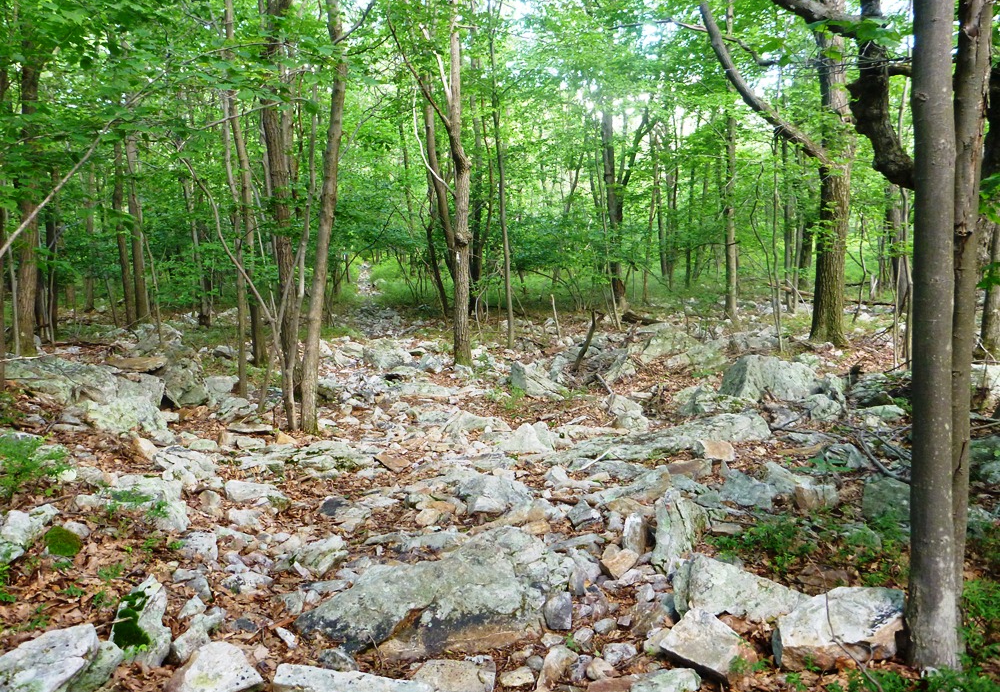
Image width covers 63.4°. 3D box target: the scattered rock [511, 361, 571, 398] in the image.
[{"bbox_3d":[0.438,0.380,9.063,0.570,0.380,0.420,-2,5,-20],"label":"scattered rock"}]

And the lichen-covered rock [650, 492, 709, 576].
[{"bbox_3d":[0.973,1.009,4.399,0.250,0.320,0.400,1,5,12],"label":"lichen-covered rock"}]

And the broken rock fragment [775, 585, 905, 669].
[{"bbox_3d":[1.349,1.128,3.255,0.440,0.190,0.320,0,5,-5],"label":"broken rock fragment"}]

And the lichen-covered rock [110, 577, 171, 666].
[{"bbox_3d":[-1.432,1.086,3.221,0.210,0.250,0.220,-2,5,-25],"label":"lichen-covered rock"}]

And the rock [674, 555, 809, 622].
[{"bbox_3d":[1.111,1.106,3.720,0.580,0.240,0.340,1,4,9],"label":"rock"}]

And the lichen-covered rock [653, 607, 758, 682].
[{"bbox_3d":[0.791,1.151,3.127,0.290,0.150,0.310,-4,6,-38],"label":"lichen-covered rock"}]

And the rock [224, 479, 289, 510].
[{"bbox_3d":[-1.638,1.002,5.420,0.400,0.160,0.260,0,4,-6],"label":"rock"}]

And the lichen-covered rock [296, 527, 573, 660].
[{"bbox_3d":[-0.293,1.103,3.620,1.150,0.350,0.650,-1,4,-12],"label":"lichen-covered rock"}]

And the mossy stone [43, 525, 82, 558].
[{"bbox_3d":[-2.423,1.083,4.480,0.210,0.145,0.180,-2,4,-27],"label":"mossy stone"}]

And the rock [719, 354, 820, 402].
[{"bbox_3d":[3.027,0.353,9.111,1.020,0.470,0.700,-1,5,-10],"label":"rock"}]

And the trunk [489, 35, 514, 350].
[{"bbox_3d":[0.027,-2.752,14.500,0.190,5.600,0.190,-4,-2,0],"label":"trunk"}]

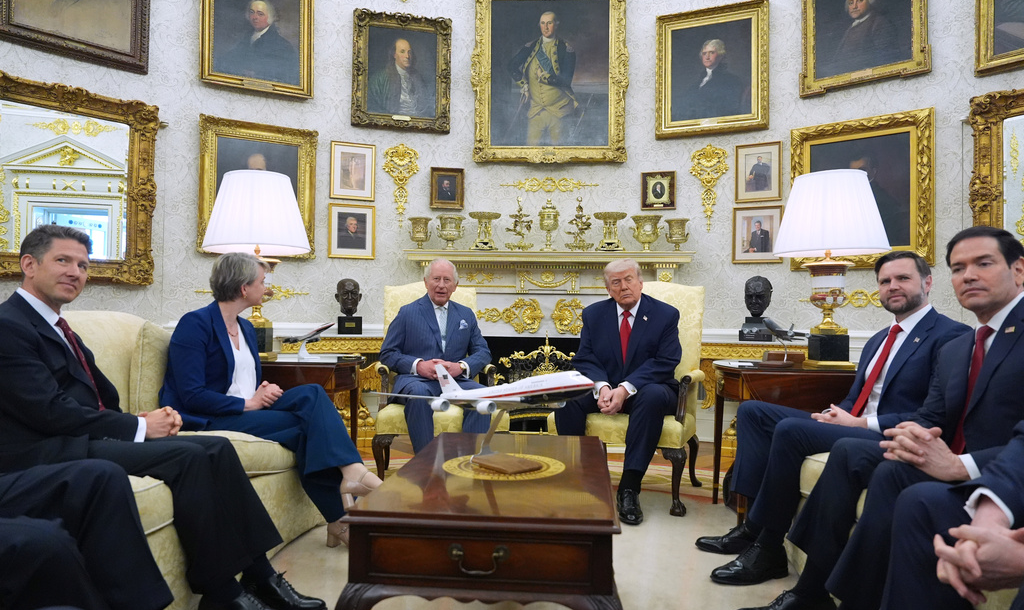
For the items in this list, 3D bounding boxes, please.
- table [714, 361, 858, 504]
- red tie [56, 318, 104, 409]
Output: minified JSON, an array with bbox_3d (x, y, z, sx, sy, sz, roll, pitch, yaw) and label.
[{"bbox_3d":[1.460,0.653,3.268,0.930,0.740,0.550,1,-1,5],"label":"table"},{"bbox_3d":[-1.312,0.208,2.100,0.050,0.420,0.085,-26,-1,6],"label":"red tie"}]

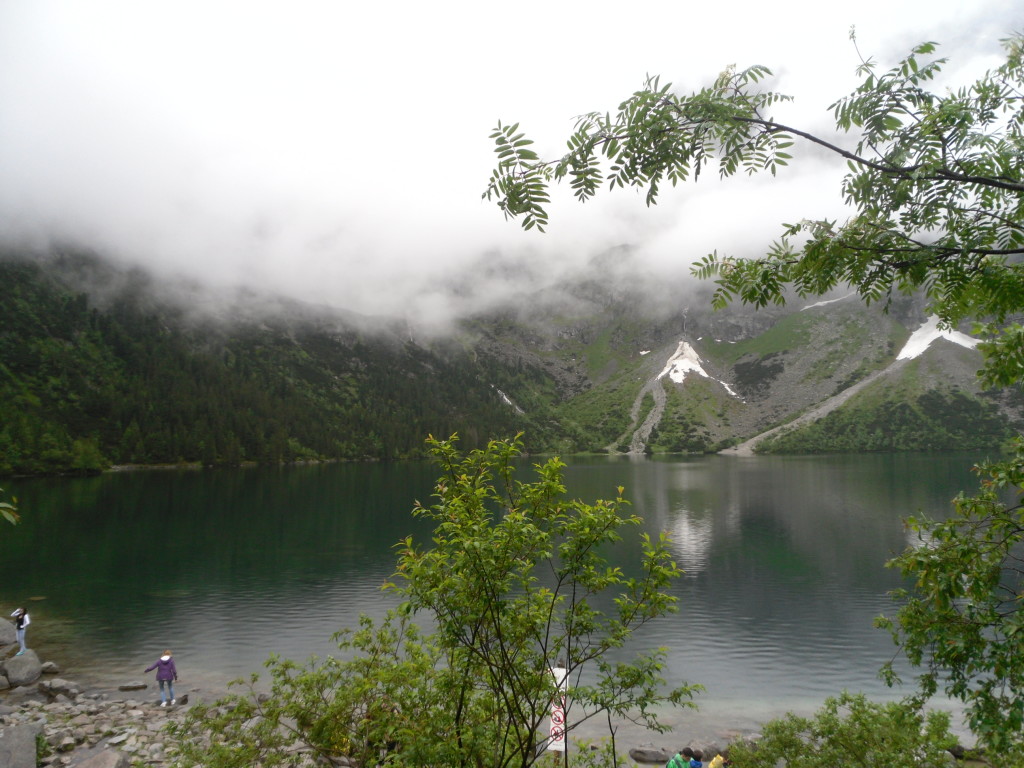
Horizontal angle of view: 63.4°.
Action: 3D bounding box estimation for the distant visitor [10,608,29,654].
[{"bbox_3d":[-17.215,8.683,29.000,0.600,1.640,0.430,-1,-4,3],"label":"distant visitor"}]

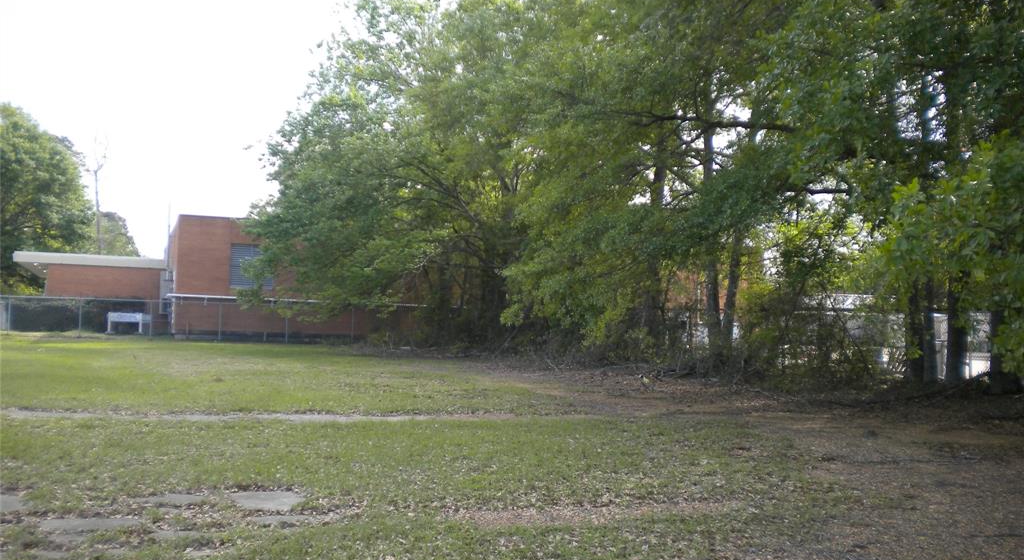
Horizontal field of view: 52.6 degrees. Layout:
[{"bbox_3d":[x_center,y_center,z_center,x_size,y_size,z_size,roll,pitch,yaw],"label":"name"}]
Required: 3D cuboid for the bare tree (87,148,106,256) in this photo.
[{"bbox_3d":[-26.422,-2.900,66.000,1.200,11.000,0.400,2,-2,0],"label":"bare tree"}]

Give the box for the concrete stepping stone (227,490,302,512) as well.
[{"bbox_3d":[-1.944,1.762,8.200,0.600,0.070,0.800,2,-2,0],"label":"concrete stepping stone"}]

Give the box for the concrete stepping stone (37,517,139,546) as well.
[{"bbox_3d":[-2.856,1.707,7.000,0.680,0.070,0.840,2,-2,0],"label":"concrete stepping stone"}]

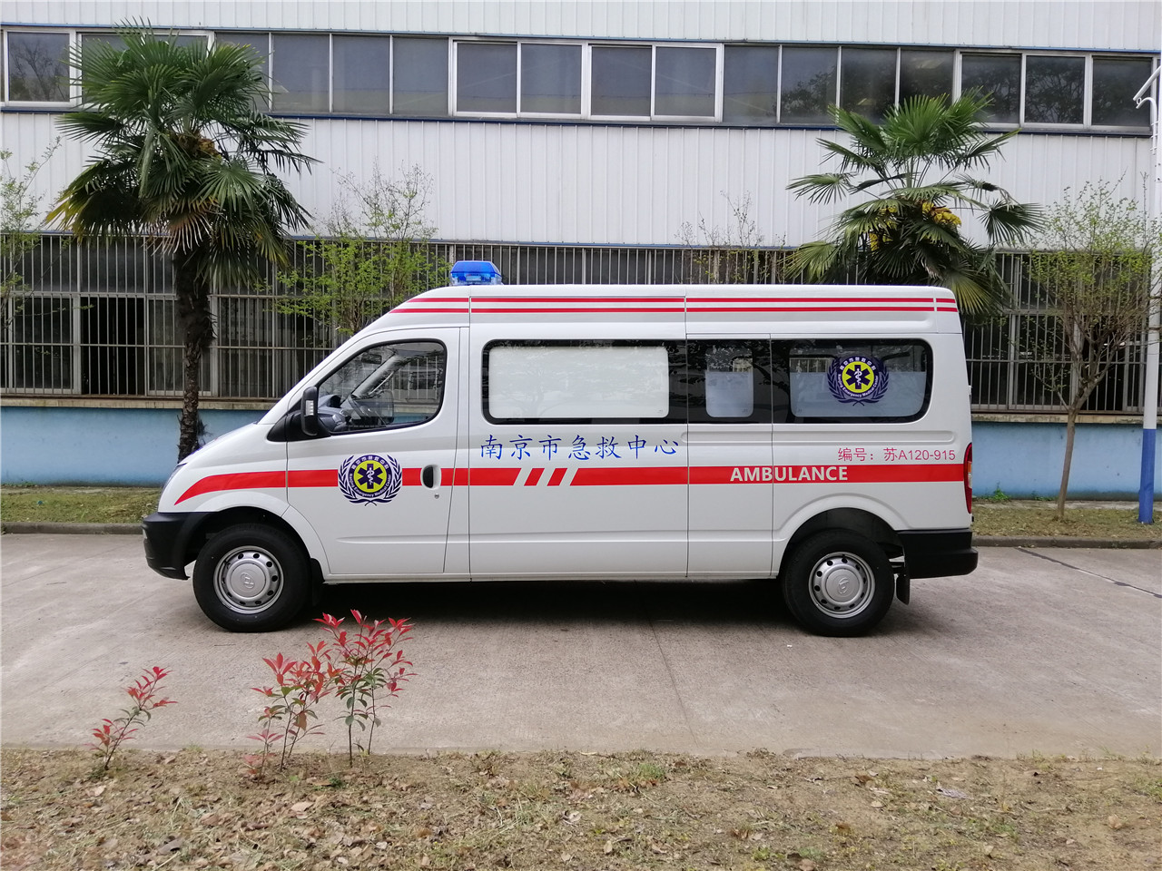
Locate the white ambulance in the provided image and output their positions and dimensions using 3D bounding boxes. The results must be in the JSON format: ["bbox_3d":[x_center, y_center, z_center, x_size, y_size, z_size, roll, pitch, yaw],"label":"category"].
[{"bbox_3d":[-0.252,0.008,6.609,5.720,2.500,2.030,1,2,-2],"label":"white ambulance"}]

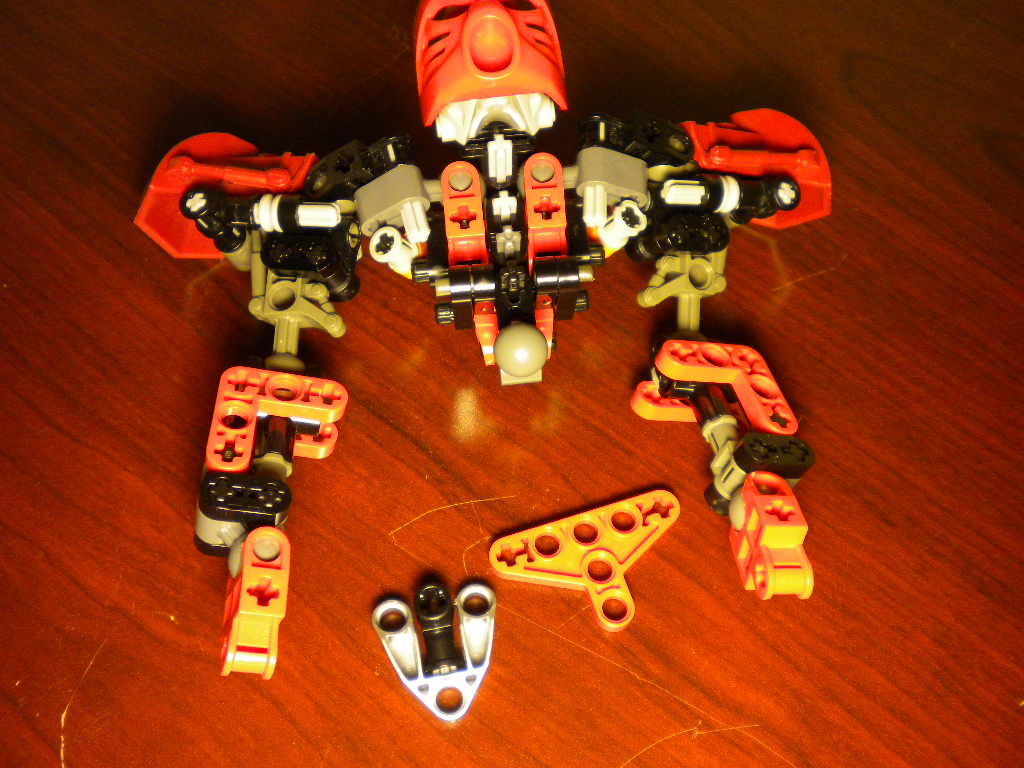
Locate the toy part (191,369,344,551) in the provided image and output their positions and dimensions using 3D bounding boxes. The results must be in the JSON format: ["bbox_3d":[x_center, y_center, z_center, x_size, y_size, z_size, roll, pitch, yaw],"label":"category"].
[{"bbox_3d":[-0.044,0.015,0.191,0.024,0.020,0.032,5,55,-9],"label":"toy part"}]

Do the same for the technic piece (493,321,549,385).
[{"bbox_3d":[0.002,-0.006,0.201,0.010,0.013,0.011,0,62,-1],"label":"technic piece"}]

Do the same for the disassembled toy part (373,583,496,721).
[{"bbox_3d":[-0.013,0.050,0.192,0.024,0.009,0.025,-10,64,-7],"label":"disassembled toy part"}]

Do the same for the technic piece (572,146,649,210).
[{"bbox_3d":[0.021,-0.041,0.211,0.016,0.008,0.008,12,68,-22],"label":"technic piece"}]

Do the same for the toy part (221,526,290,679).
[{"bbox_3d":[-0.047,0.041,0.190,0.008,0.016,0.026,9,67,-22],"label":"toy part"}]

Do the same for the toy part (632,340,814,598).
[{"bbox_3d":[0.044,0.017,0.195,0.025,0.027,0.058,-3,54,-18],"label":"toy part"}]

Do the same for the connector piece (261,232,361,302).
[{"bbox_3d":[-0.041,-0.024,0.209,0.020,0.009,0.011,0,62,-1],"label":"connector piece"}]

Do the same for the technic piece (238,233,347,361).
[{"bbox_3d":[-0.043,-0.017,0.207,0.020,0.009,0.030,-5,62,-3],"label":"technic piece"}]

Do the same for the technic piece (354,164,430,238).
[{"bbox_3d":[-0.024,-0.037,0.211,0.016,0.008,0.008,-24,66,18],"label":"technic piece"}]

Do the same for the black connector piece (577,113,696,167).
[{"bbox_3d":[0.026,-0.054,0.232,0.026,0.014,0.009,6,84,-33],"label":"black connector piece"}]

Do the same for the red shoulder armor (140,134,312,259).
[{"bbox_3d":[-0.063,-0.042,0.231,0.037,0.016,0.025,3,62,0],"label":"red shoulder armor"}]

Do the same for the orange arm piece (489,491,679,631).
[{"bbox_3d":[0.017,0.037,0.201,0.040,0.004,0.024,-15,63,-9],"label":"orange arm piece"}]

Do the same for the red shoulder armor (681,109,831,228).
[{"bbox_3d":[0.054,-0.048,0.230,0.034,0.021,0.028,1,64,-2],"label":"red shoulder armor"}]

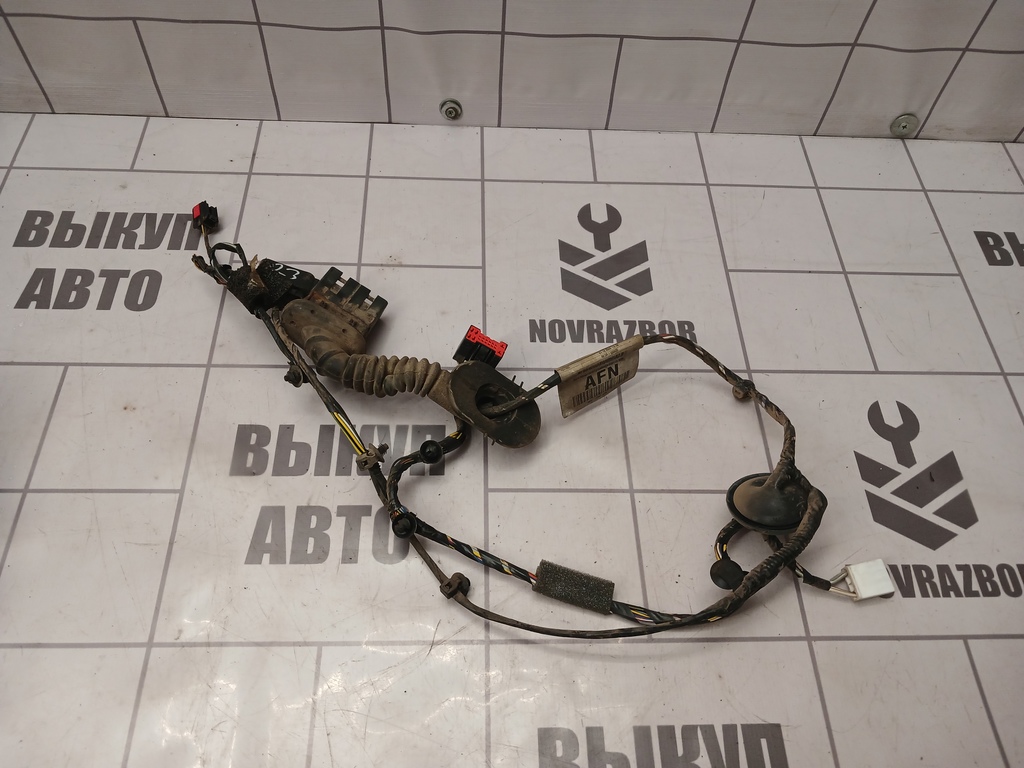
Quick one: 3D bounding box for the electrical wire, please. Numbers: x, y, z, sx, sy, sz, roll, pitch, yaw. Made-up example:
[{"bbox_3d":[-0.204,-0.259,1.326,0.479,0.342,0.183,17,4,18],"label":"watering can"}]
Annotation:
[{"bbox_3d":[-0.027,0.022,0.536,0.479,0.052,0.255,10,57,2],"label":"electrical wire"}]

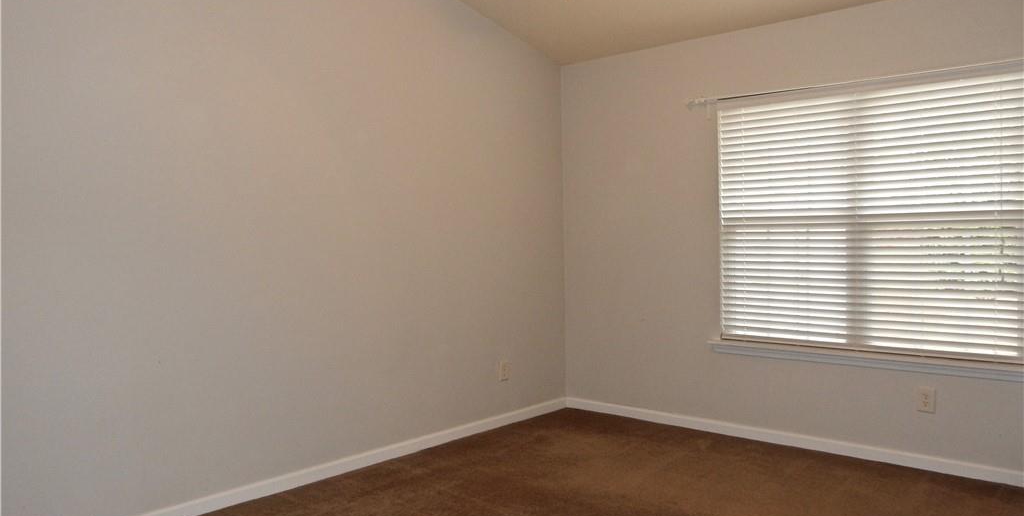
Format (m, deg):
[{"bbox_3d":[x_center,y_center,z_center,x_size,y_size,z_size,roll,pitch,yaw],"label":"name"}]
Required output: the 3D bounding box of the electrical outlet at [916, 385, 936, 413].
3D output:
[{"bbox_3d":[2.107,0.720,3.763,0.078,0.121,0.010,1,2,41],"label":"electrical outlet"}]

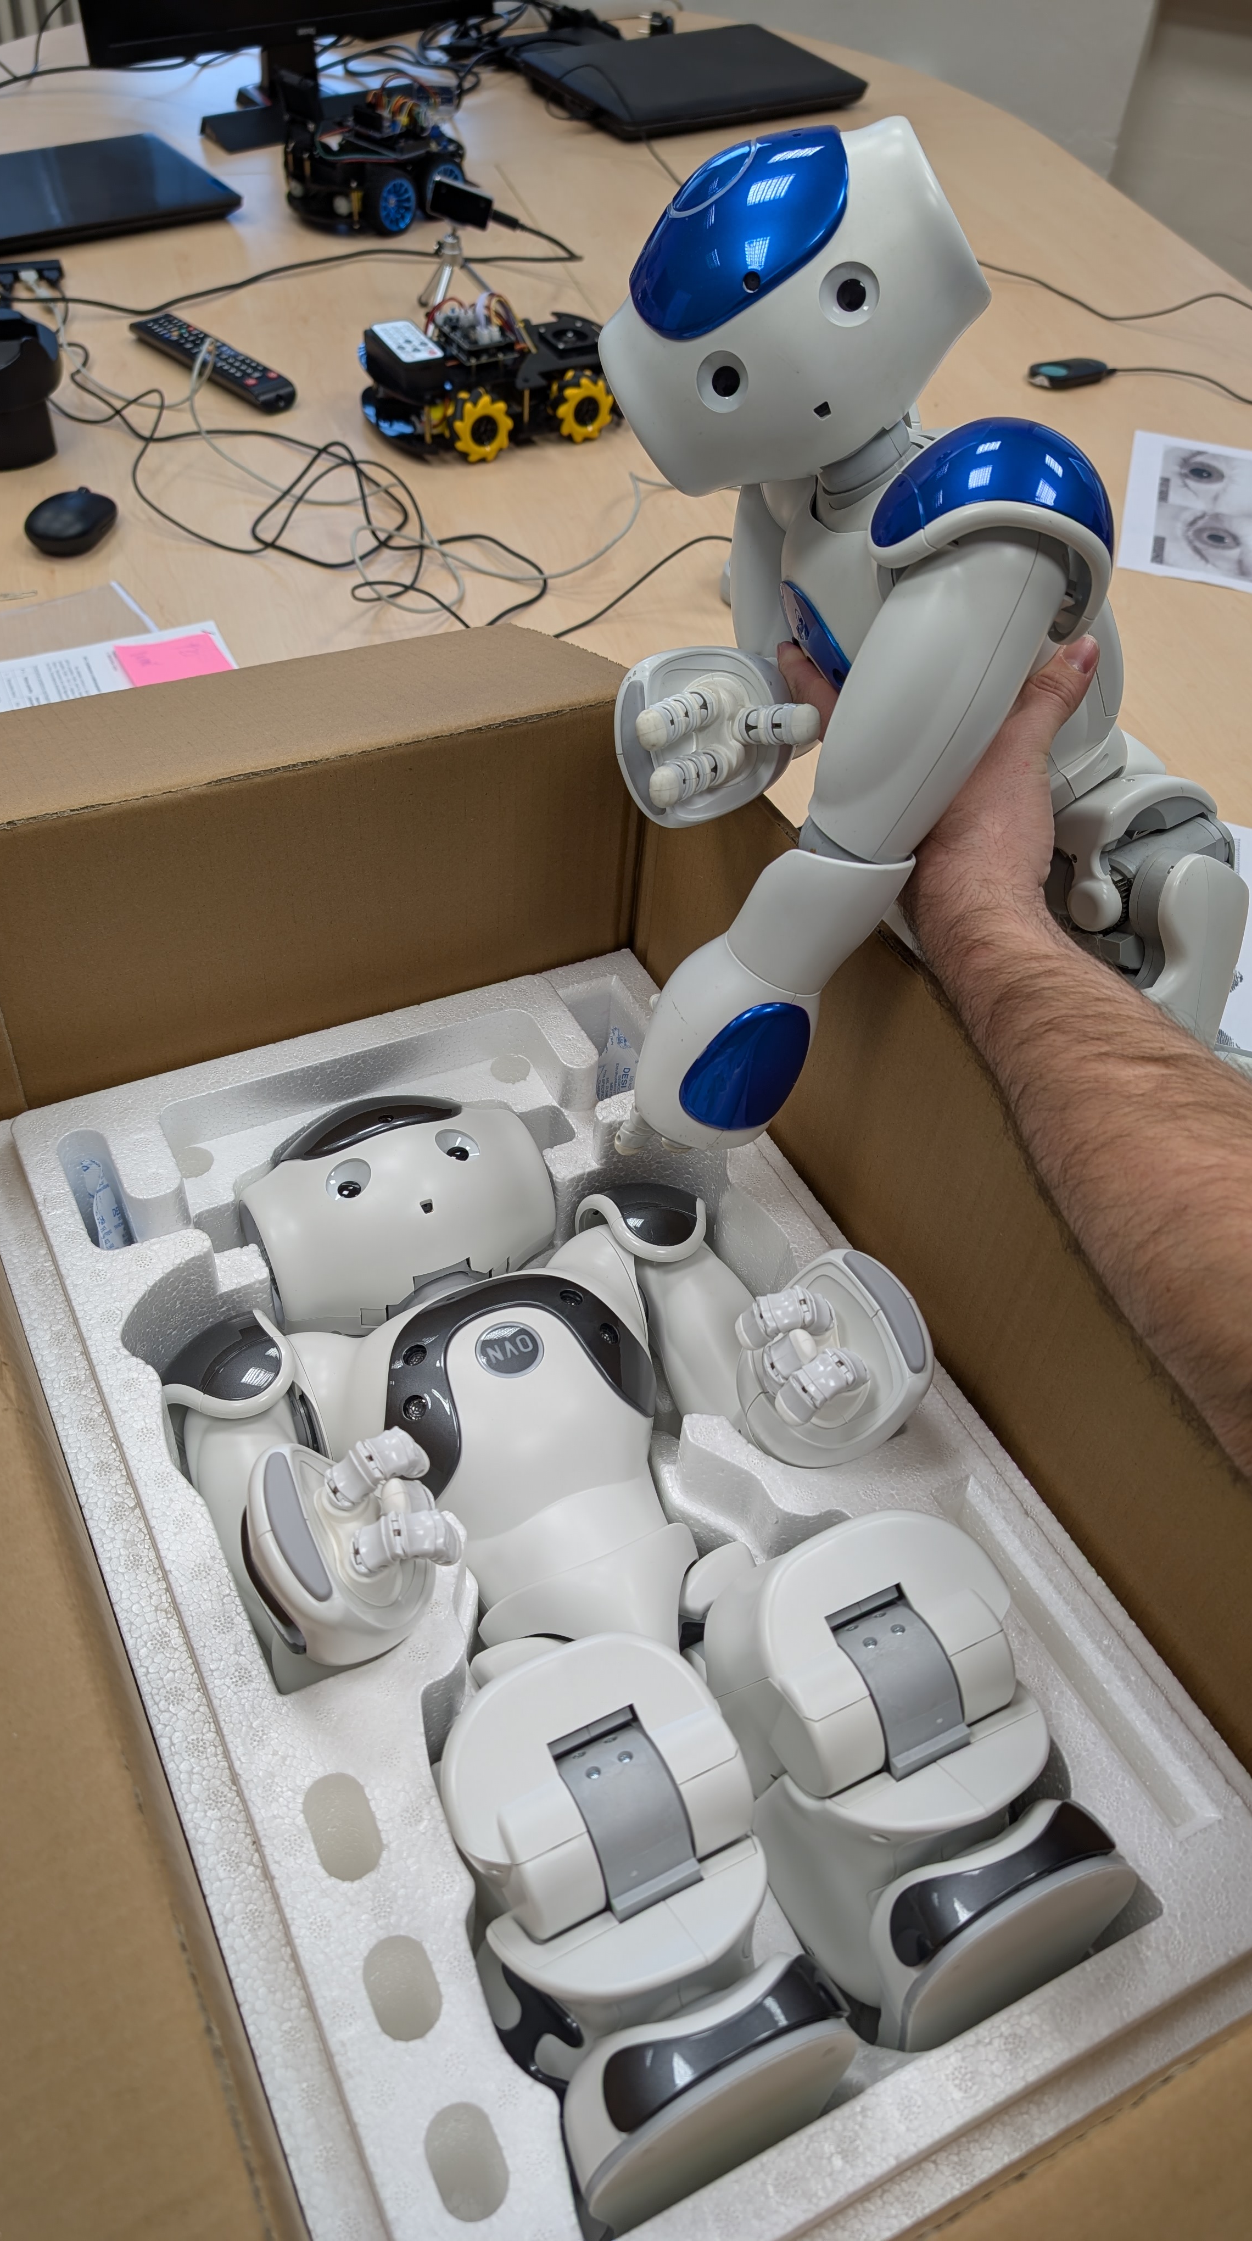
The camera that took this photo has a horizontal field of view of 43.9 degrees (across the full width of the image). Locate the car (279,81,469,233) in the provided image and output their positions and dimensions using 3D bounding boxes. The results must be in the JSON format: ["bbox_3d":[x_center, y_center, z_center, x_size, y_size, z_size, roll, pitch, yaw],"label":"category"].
[{"bbox_3d":[-0.297,-1.143,1.829,0.140,0.140,0.237,30,52,21],"label":"car"}]

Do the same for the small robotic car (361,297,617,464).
[{"bbox_3d":[-0.126,-0.707,1.462,0.248,0.120,0.140,-21,53,-22],"label":"small robotic car"}]

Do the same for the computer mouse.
[{"bbox_3d":[-0.470,-0.510,1.312,0.060,0.035,0.095,23,50,15],"label":"computer mouse"}]

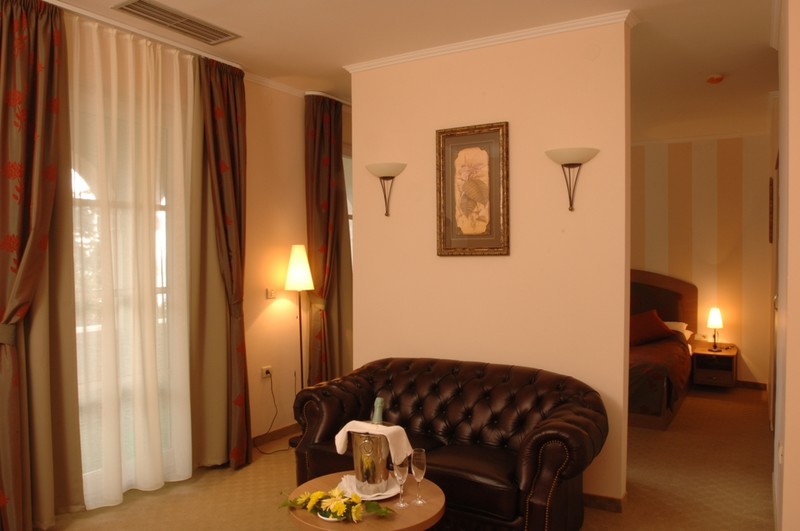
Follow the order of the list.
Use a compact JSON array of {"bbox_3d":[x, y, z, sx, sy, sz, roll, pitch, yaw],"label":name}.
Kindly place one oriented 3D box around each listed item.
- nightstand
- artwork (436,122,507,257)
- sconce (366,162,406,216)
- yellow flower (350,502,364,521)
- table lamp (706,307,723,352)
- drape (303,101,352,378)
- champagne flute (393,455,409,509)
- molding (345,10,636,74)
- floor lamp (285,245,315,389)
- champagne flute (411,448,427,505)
[{"bbox_3d":[3.417,1.071,6.000,0.420,0.390,0.400,1,2,29],"label":"nightstand"},{"bbox_3d":[0.449,-0.466,3.480,0.479,0.811,0.030,1,1,28],"label":"artwork"},{"bbox_3d":[-0.093,-0.526,3.837,0.285,0.360,0.160,1,2,29],"label":"sconce"},{"bbox_3d":[-0.157,0.913,2.050,0.055,0.062,0.058,0,1,-3],"label":"yellow flower"},{"bbox_3d":[3.393,0.685,5.980,0.170,0.480,0.170,1,2,29],"label":"table lamp"},{"bbox_3d":[-0.578,0.005,4.626,0.180,2.687,0.410,1,1,35],"label":"drape"},{"bbox_3d":[0.006,0.836,2.165,0.058,0.207,0.058,0,1,-3],"label":"champagne flute"},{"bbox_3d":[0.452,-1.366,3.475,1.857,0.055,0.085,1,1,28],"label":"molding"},{"bbox_3d":[-0.783,0.625,4.436,0.250,1.578,0.250,0,1,0],"label":"floor lamp"},{"bbox_3d":[0.073,0.829,2.197,0.060,0.213,0.060,0,1,0],"label":"champagne flute"}]

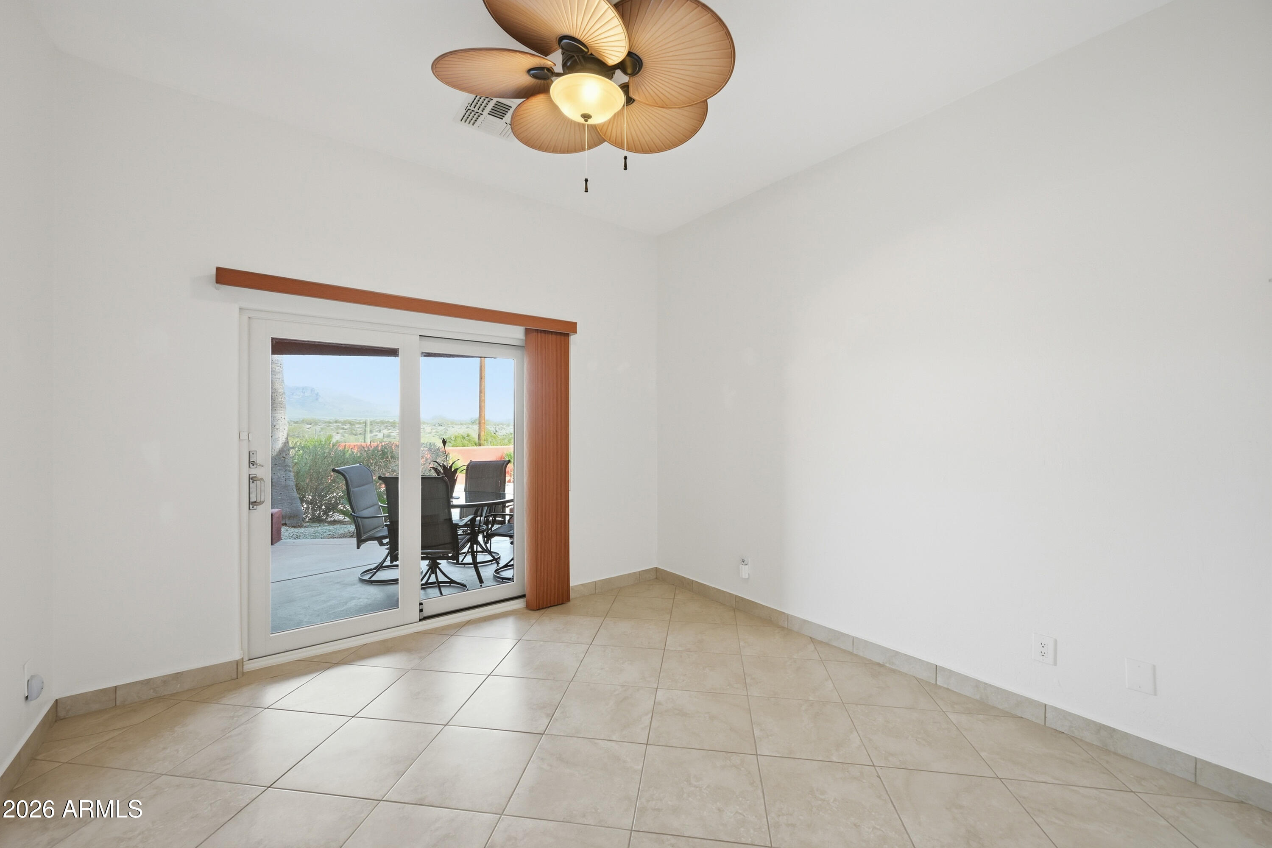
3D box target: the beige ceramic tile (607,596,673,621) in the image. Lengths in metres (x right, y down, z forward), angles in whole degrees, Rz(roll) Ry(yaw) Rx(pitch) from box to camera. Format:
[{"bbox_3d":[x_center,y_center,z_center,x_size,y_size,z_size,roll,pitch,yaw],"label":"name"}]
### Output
[{"bbox_3d":[0.046,1.394,3.737,0.457,0.010,0.457,0,-1,8],"label":"beige ceramic tile"}]

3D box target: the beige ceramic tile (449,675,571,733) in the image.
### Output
[{"bbox_3d":[-0.599,1.376,2.437,0.457,0.010,0.457,0,-1,8],"label":"beige ceramic tile"}]

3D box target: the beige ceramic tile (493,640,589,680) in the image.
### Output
[{"bbox_3d":[-0.535,1.378,2.888,0.454,0.010,0.454,0,-1,8],"label":"beige ceramic tile"}]

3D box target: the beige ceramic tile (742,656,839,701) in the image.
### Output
[{"bbox_3d":[0.829,1.389,2.709,0.456,0.012,0.456,0,0,8],"label":"beige ceramic tile"}]

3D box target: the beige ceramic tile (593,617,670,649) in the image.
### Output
[{"bbox_3d":[-0.018,1.386,3.278,0.454,0.010,0.454,0,-1,8],"label":"beige ceramic tile"}]

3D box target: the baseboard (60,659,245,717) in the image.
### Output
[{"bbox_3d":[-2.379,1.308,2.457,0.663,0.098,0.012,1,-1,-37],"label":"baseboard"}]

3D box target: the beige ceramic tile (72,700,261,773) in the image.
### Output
[{"bbox_3d":[-2.027,1.364,2.174,0.457,0.010,0.457,0,-1,8],"label":"beige ceramic tile"}]

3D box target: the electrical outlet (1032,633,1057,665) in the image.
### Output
[{"bbox_3d":[1.881,1.036,2.273,0.007,0.120,0.081,1,-1,-37],"label":"electrical outlet"}]

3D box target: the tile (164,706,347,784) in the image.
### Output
[{"bbox_3d":[-1.576,1.374,2.115,0.456,0.012,0.456,0,0,8],"label":"tile"}]

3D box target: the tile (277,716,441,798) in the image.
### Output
[{"bbox_3d":[-1.121,1.375,2.052,0.456,0.012,0.456,0,0,8],"label":"tile"}]

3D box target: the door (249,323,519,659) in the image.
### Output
[{"bbox_3d":[-1.505,0.370,3.300,1.710,1.930,0.090,1,-1,-37],"label":"door"}]

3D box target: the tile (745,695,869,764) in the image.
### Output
[{"bbox_3d":[0.762,1.380,2.243,0.454,0.010,0.454,0,-1,8],"label":"tile"}]

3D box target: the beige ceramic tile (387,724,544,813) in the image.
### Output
[{"bbox_3d":[-0.663,1.369,1.981,0.454,0.010,0.454,0,-1,8],"label":"beige ceramic tile"}]

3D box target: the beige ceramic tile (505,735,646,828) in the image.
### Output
[{"bbox_3d":[-0.209,1.372,1.919,0.457,0.010,0.457,0,-1,8],"label":"beige ceramic tile"}]

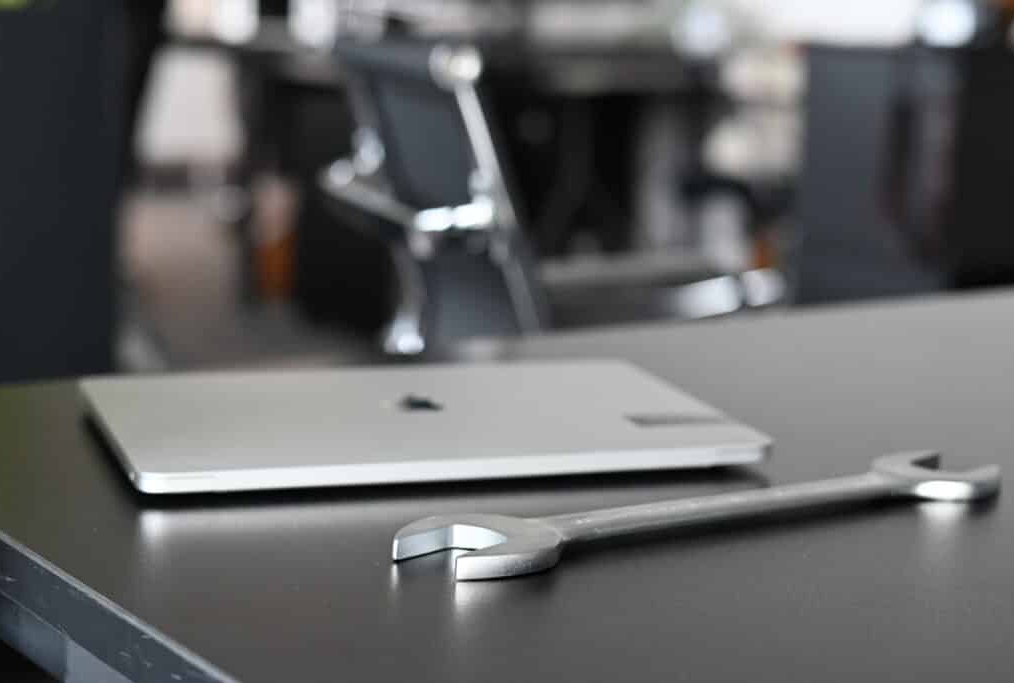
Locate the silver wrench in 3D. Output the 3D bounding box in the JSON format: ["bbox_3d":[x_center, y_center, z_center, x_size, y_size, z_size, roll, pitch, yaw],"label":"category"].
[{"bbox_3d":[0.094,0.074,0.926,0.316,0.010,0.070,-4,12,-31],"label":"silver wrench"}]

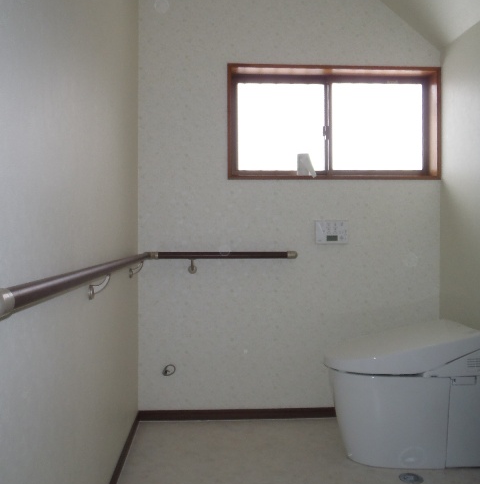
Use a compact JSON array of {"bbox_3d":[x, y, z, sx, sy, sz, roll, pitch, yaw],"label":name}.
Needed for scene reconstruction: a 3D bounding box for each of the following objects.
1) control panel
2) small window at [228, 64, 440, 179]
[{"bbox_3d":[0.491,-0.050,2.765,0.178,0.127,0.022,0,1,-3],"label":"control panel"},{"bbox_3d":[0.507,-0.638,2.820,1.155,0.612,0.130,0,1,-3],"label":"small window"}]

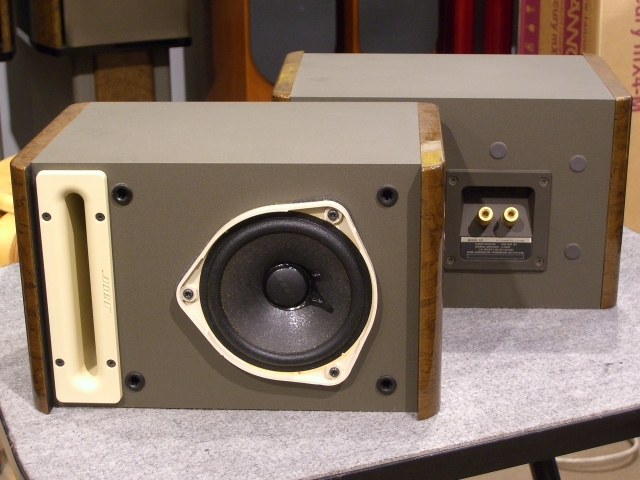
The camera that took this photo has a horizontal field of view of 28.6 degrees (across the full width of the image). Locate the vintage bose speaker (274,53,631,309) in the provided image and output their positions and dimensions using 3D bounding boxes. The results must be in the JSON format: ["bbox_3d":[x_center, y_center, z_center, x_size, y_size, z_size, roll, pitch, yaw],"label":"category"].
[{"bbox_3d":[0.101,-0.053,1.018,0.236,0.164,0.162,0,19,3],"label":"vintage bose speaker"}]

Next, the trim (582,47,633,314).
[{"bbox_3d":[0.226,-0.054,1.017,0.014,0.164,0.174,0,19,3],"label":"trim"}]

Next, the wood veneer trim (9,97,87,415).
[{"bbox_3d":[-0.177,0.006,0.860,0.014,0.164,0.174,0,19,3],"label":"wood veneer trim"}]

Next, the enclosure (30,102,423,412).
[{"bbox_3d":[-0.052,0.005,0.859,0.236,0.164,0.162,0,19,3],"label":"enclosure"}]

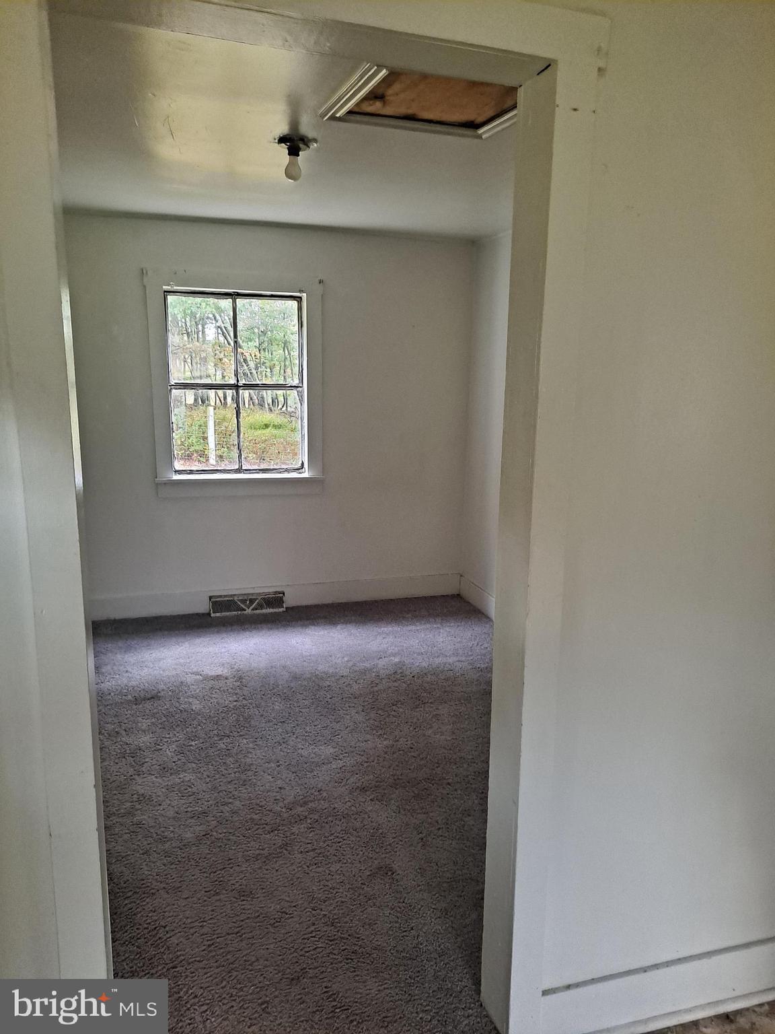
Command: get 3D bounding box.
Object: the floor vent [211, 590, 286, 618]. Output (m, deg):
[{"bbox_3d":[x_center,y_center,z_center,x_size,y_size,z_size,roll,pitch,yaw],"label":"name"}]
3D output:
[{"bbox_3d":[-0.857,0.535,4.579,0.447,0.110,0.060,-2,11,-15],"label":"floor vent"}]

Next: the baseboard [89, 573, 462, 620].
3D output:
[{"bbox_3d":[-0.700,0.499,4.659,2.453,0.142,0.020,-2,11,-15],"label":"baseboard"}]

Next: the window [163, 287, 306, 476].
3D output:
[{"bbox_3d":[-0.876,-0.777,4.433,0.785,1.040,0.080,-2,11,-15],"label":"window"}]

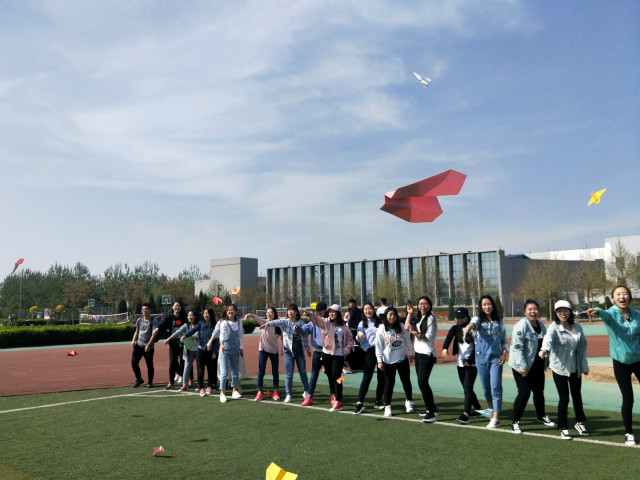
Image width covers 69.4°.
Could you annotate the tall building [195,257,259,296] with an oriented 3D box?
[{"bbox_3d":[-27.610,14.980,138.190,18.570,17.270,9.010,-7,-11,32],"label":"tall building"}]

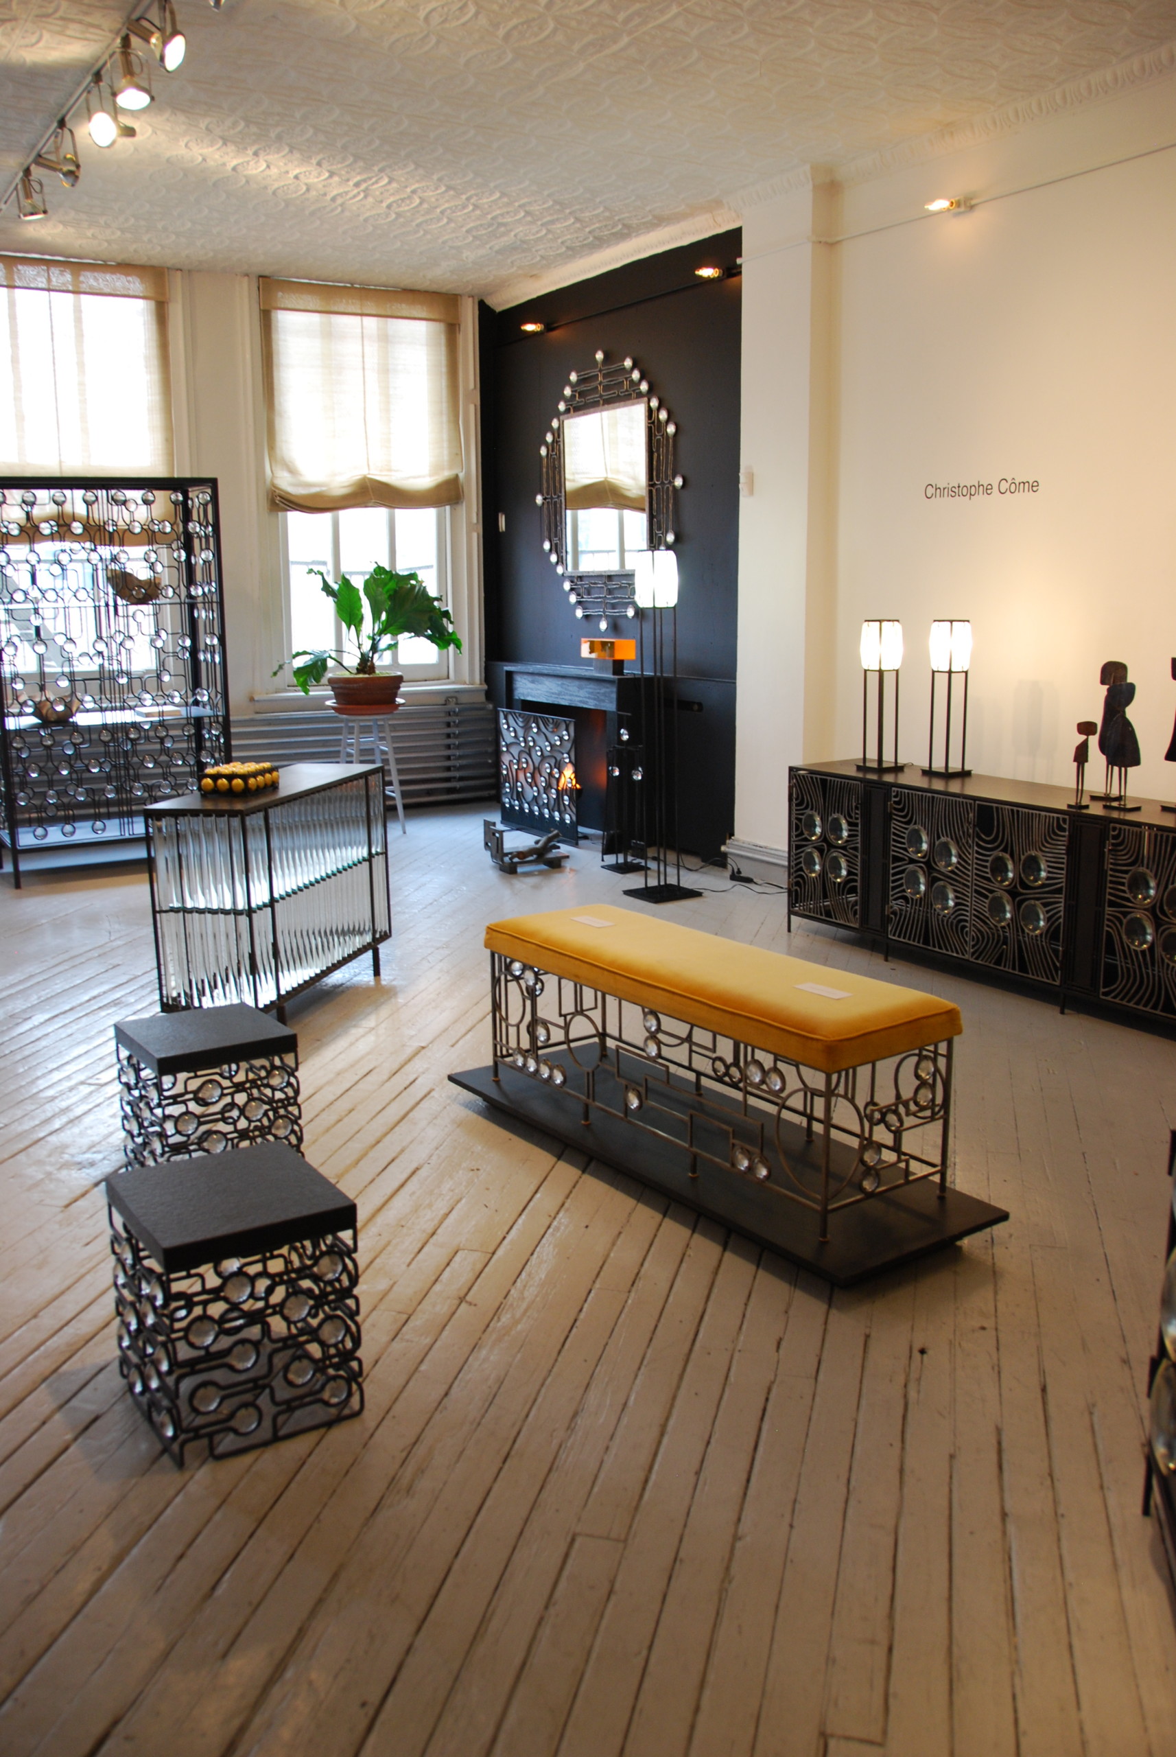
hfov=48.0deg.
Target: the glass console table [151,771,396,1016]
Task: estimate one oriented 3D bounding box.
[{"bbox_3d":[-1.083,0.062,4.682,0.346,0.790,1.081,3,12,14],"label":"glass console table"}]

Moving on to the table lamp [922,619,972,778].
[{"bbox_3d":[1.425,-0.712,5.227,0.138,0.604,0.138,-9,14,-34],"label":"table lamp"}]

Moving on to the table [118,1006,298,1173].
[{"bbox_3d":[-0.939,0.564,3.276,0.338,0.392,0.338,-9,15,-34],"label":"table"}]

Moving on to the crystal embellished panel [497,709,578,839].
[{"bbox_3d":[-0.259,-0.639,8.084,0.200,0.733,0.938,-8,14,-32],"label":"crystal embellished panel"}]

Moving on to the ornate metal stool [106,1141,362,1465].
[{"bbox_3d":[-0.637,0.750,2.388,0.338,0.392,0.338,-8,14,-33],"label":"ornate metal stool"}]

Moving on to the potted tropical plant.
[{"bbox_3d":[-1.321,-1.460,8.029,1.090,0.889,0.880,-2,12,-8],"label":"potted tropical plant"}]

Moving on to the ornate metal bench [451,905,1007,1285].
[{"bbox_3d":[0.265,0.468,3.291,0.531,0.551,1.483,-9,15,-36],"label":"ornate metal bench"}]

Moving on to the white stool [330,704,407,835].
[{"bbox_3d":[-1.352,-0.660,8.199,0.385,0.746,0.385,-7,14,-29],"label":"white stool"}]

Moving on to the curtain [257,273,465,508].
[{"bbox_3d":[-1.390,-3.026,8.322,1.302,1.332,0.100,-7,14,-27],"label":"curtain"}]

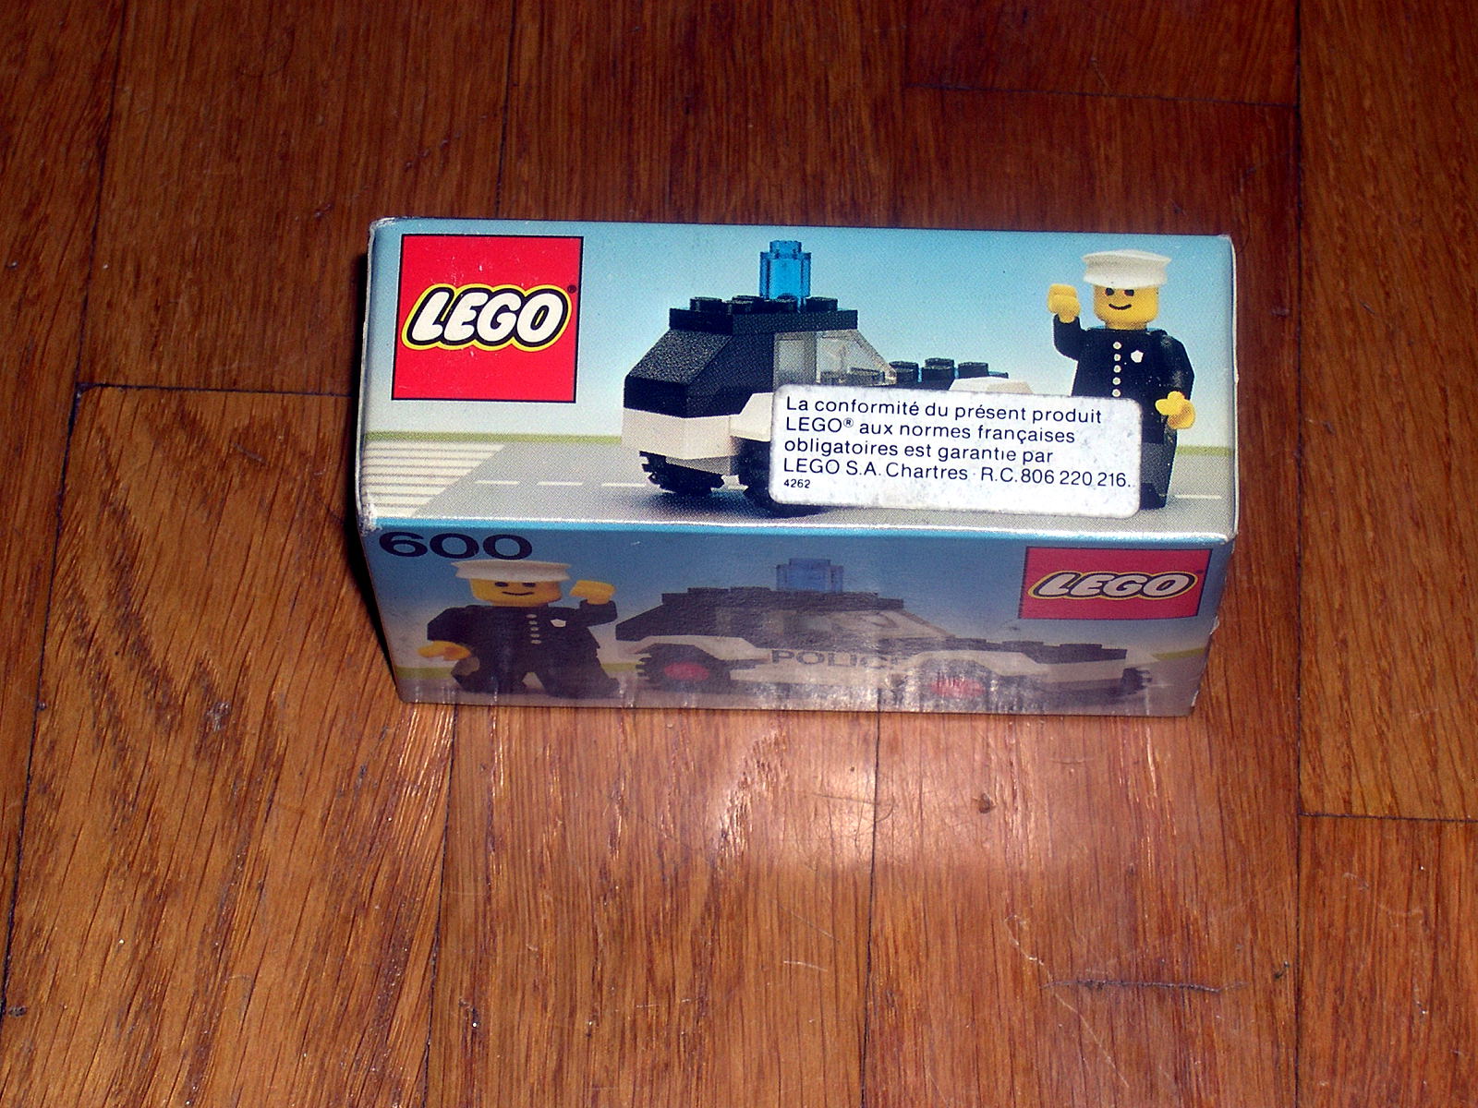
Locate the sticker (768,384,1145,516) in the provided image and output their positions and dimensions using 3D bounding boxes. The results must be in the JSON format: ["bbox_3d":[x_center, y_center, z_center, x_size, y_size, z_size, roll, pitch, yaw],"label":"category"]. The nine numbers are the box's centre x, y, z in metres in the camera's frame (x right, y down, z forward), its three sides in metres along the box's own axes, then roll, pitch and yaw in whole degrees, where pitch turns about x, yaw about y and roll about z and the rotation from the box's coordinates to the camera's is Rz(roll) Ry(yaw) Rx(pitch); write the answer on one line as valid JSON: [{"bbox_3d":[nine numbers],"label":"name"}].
[{"bbox_3d":[0.030,-0.014,0.668,0.051,0.001,0.018,2,67,2],"label":"sticker"}]

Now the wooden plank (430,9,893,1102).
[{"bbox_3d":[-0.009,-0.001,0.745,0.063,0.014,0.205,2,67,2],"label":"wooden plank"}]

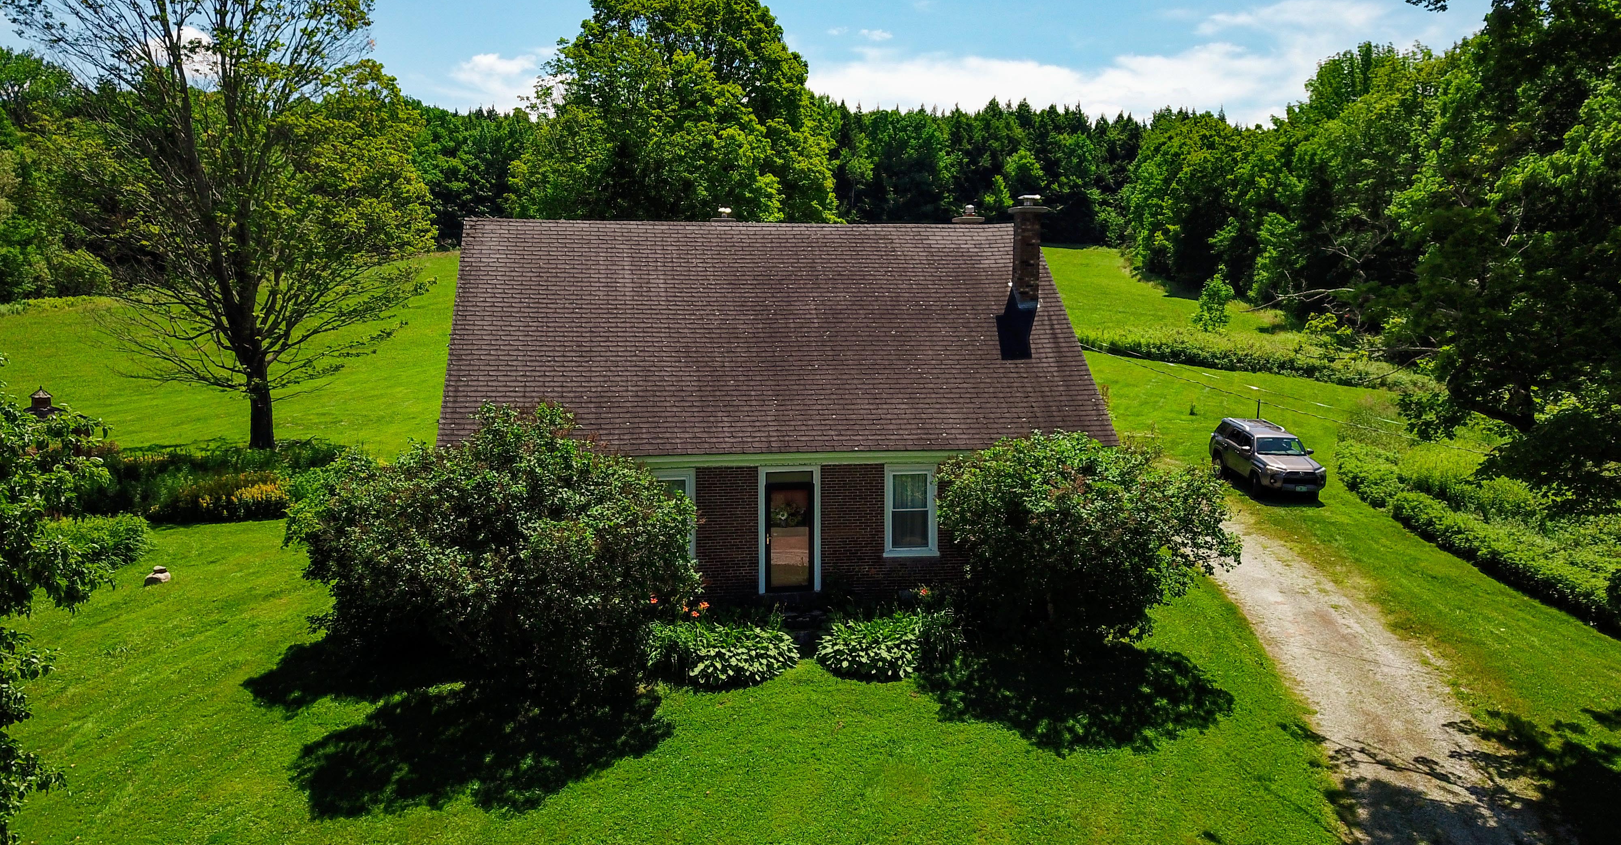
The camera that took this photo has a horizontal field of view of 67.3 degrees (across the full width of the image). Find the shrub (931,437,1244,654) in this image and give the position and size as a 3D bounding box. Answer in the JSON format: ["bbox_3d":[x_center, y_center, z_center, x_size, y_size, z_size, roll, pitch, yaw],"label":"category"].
[{"bbox_3d":[4.734,2.112,20.735,4.800,3.700,4.200,0,8,0],"label":"shrub"}]

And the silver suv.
[{"bbox_3d":[13.700,1.100,36.400,1.930,1.800,4.820,1,9,-3],"label":"silver suv"}]

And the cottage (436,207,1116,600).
[{"bbox_3d":[-1.127,-0.809,26.235,12.100,7.770,10.100,-1,9,-9],"label":"cottage"}]

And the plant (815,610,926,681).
[{"bbox_3d":[0.985,3.682,20.367,1.720,0.650,1.600,0,8,0],"label":"plant"}]

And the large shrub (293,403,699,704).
[{"bbox_3d":[-4.841,1.979,18.804,5.900,4.400,5.200,0,8,0],"label":"large shrub"}]

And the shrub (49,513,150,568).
[{"bbox_3d":[-15.748,2.415,26.869,2.200,1.000,1.800,0,8,0],"label":"shrub"}]

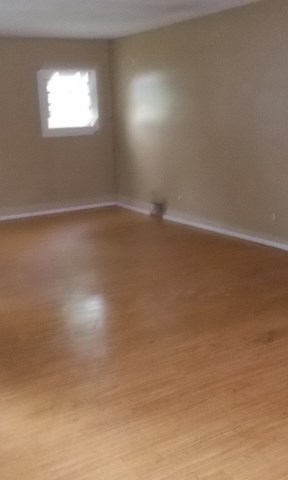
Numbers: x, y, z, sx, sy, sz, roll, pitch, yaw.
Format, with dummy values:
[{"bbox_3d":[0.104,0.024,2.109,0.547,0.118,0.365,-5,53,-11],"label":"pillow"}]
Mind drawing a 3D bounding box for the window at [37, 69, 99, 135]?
[{"bbox_3d":[-1.074,-1.976,7.757,0.905,0.920,0.101,-10,15,-30],"label":"window"}]

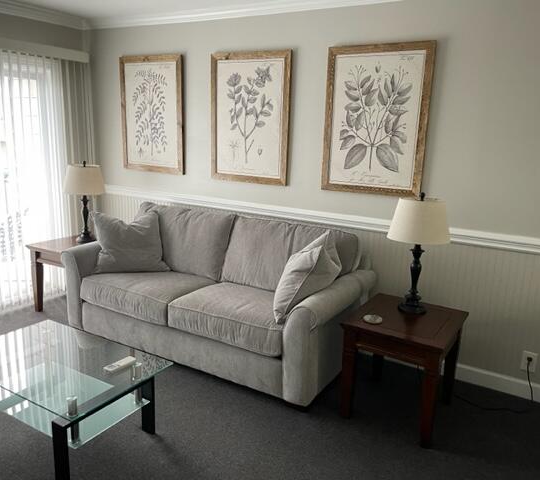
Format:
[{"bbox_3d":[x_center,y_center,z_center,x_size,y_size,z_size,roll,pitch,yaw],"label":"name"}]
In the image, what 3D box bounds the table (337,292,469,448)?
[{"bbox_3d":[0.760,0.703,2.742,0.540,0.560,0.605,9,15,29],"label":"table"}]

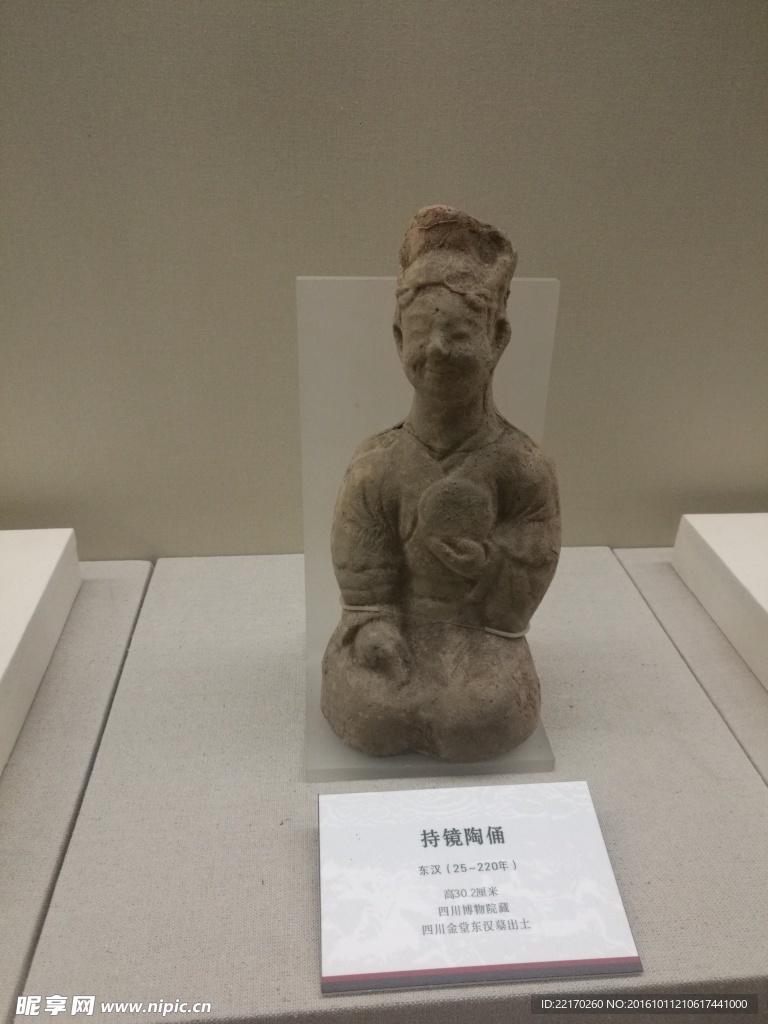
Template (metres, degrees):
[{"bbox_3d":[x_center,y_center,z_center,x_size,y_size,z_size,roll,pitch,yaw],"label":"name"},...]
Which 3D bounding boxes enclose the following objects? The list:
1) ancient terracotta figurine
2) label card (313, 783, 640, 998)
[{"bbox_3d":[0.034,-0.007,0.445,0.137,0.302,0.096,3,29,2],"label":"ancient terracotta figurine"},{"bbox_3d":[0.043,0.185,0.404,0.149,0.005,0.094,-1,43,-6],"label":"label card"}]

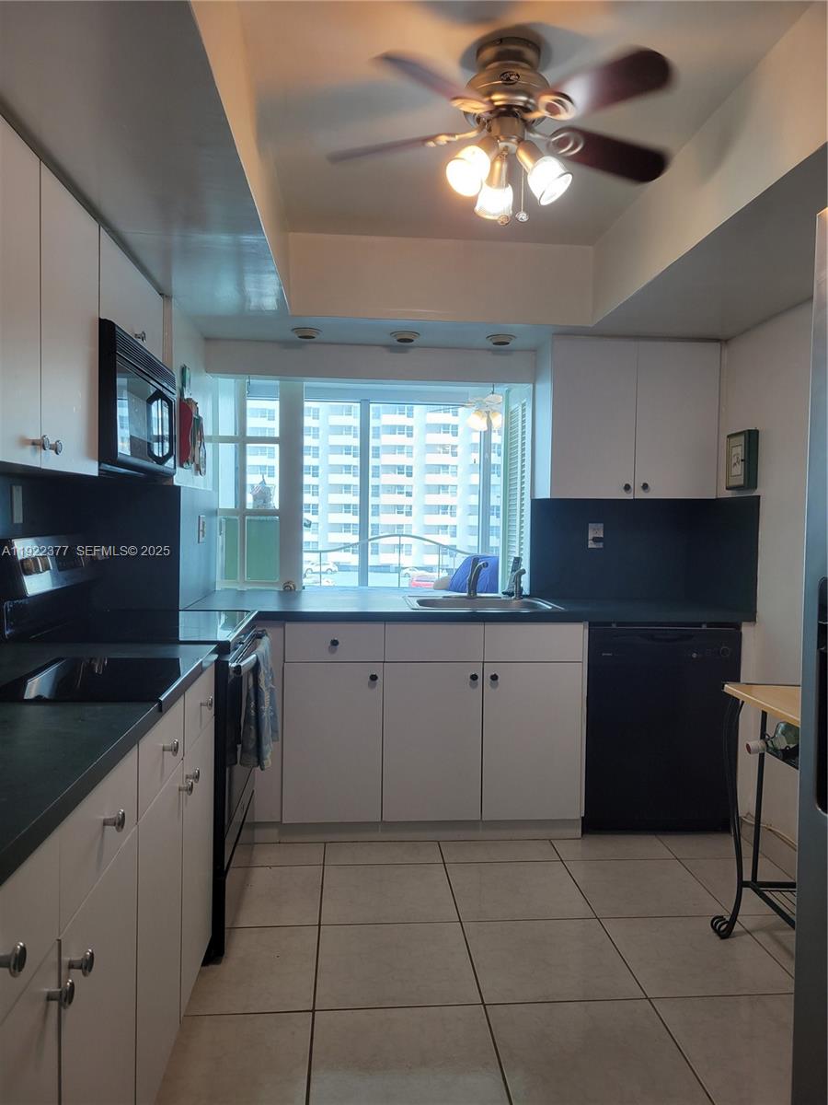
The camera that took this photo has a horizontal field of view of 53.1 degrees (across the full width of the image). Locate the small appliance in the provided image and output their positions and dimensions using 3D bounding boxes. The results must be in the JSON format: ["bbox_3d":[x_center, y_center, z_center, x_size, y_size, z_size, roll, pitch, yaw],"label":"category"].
[{"bbox_3d":[-1.016,-0.442,2.599,0.387,0.405,0.757,1,3,-5],"label":"small appliance"}]

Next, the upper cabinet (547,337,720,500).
[{"bbox_3d":[0.914,-0.561,3.629,0.719,0.662,0.335,1,3,-5],"label":"upper cabinet"}]

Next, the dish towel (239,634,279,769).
[{"bbox_3d":[-0.518,0.494,2.803,0.095,0.410,0.400,1,3,-5],"label":"dish towel"}]

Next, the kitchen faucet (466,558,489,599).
[{"bbox_3d":[0.276,0.119,3.602,0.060,0.180,0.200,0,3,-13],"label":"kitchen faucet"}]

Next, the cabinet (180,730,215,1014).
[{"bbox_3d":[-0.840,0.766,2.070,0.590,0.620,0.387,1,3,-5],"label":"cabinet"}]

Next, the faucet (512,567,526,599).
[{"bbox_3d":[0.472,0.138,3.653,0.042,0.137,0.085,0,3,-25],"label":"faucet"}]

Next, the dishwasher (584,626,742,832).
[{"bbox_3d":[0.949,0.697,3.530,0.610,0.858,0.600,1,3,-5],"label":"dishwasher"}]

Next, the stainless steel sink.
[{"bbox_3d":[0.279,0.301,3.472,0.615,0.183,0.535,1,3,-5],"label":"stainless steel sink"}]

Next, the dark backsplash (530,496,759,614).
[{"bbox_3d":[0.942,-0.006,3.508,0.765,0.456,0.640,1,3,-5],"label":"dark backsplash"}]

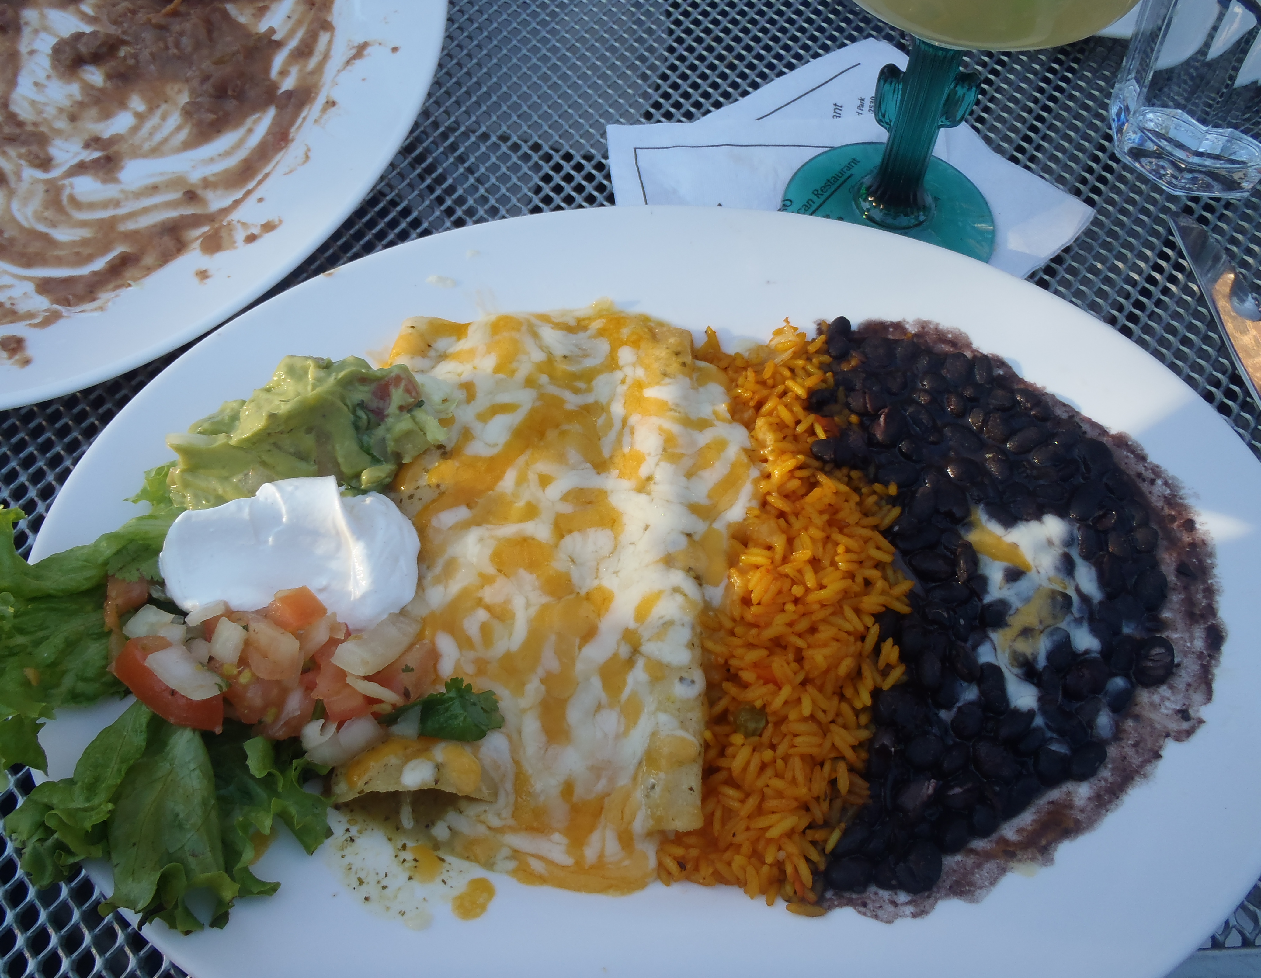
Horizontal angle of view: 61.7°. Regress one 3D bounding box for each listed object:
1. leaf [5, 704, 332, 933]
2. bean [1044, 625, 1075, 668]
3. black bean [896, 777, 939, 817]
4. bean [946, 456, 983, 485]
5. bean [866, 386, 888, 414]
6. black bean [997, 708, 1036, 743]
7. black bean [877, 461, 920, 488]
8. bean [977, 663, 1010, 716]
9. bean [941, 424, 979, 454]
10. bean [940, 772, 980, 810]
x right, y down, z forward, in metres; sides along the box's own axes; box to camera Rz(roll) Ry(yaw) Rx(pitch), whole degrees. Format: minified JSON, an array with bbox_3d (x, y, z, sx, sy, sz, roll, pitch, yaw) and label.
[{"bbox_3d":[-0.113,0.077,0.254,0.079,0.031,0.057,1,60,-1],"label":"leaf"},{"bbox_3d":[0.117,0.043,0.288,0.008,0.007,0.012,7,60,2],"label":"bean"},{"bbox_3d":[0.073,0.078,0.267,0.012,0.007,0.009,-25,63,-15],"label":"black bean"},{"bbox_3d":[0.100,-0.005,0.315,0.011,0.007,0.009,15,61,7],"label":"bean"},{"bbox_3d":[0.077,-0.028,0.331,0.008,0.007,0.011,-6,60,-4],"label":"bean"},{"bbox_3d":[0.101,0.062,0.277,0.012,0.007,0.007,-31,65,-18],"label":"black bean"},{"bbox_3d":[0.080,-0.004,0.315,0.013,0.007,0.008,2,60,-1],"label":"black bean"},{"bbox_3d":[0.098,0.054,0.284,0.007,0.007,0.014,1,60,-1],"label":"bean"},{"bbox_3d":[0.100,-0.015,0.319,0.013,0.007,0.008,33,65,16],"label":"bean"},{"bbox_3d":[0.084,0.077,0.268,0.011,0.008,0.008,-24,63,-15],"label":"bean"}]

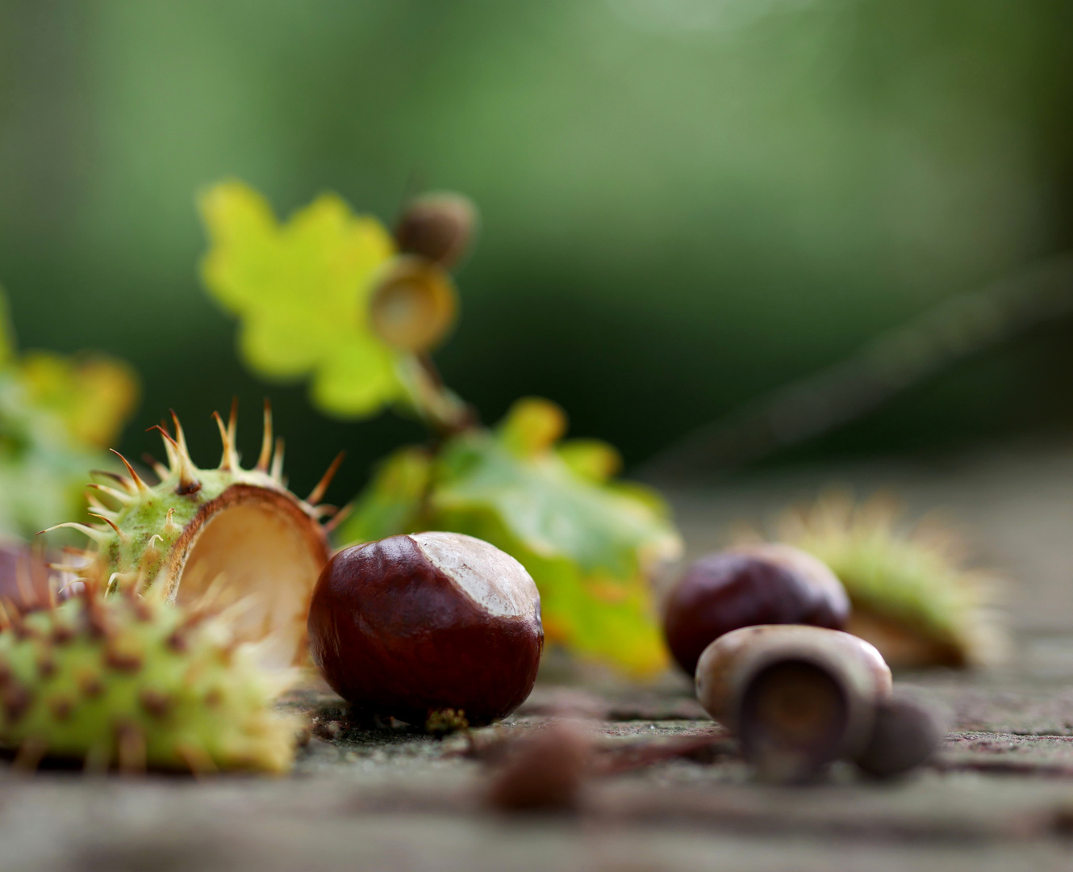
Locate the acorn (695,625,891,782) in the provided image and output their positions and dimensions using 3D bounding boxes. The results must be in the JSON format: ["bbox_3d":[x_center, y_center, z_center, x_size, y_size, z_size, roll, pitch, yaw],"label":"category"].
[{"bbox_3d":[0.034,0.036,0.402,0.025,0.021,0.019,0,0,3],"label":"acorn"}]

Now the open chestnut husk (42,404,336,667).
[{"bbox_3d":[-0.051,0.018,0.447,0.043,0.045,0.034,0,1,-41],"label":"open chestnut husk"}]

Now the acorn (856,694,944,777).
[{"bbox_3d":[0.045,0.037,0.373,0.011,0.010,0.011,0,0,0],"label":"acorn"}]

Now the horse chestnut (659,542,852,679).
[{"bbox_3d":[0.036,0.029,0.488,0.030,0.025,0.028,0,0,0],"label":"horse chestnut"}]

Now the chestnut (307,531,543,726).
[{"bbox_3d":[-0.016,0.028,0.437,0.034,0.028,0.030,0,0,0],"label":"chestnut"}]

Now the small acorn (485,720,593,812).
[{"bbox_3d":[0.000,0.038,0.350,0.012,0.011,0.012,0,0,0],"label":"small acorn"}]

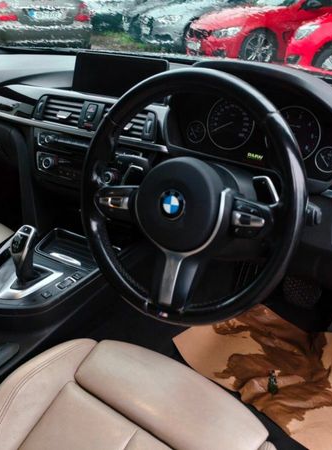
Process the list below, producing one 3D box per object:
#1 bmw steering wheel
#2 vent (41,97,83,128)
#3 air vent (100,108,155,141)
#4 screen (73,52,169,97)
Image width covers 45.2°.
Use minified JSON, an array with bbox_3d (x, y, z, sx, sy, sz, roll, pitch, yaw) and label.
[{"bbox_3d":[0.027,-0.039,0.606,0.372,0.372,0.085,8,4,32],"label":"bmw steering wheel"},{"bbox_3d":[-0.239,-0.266,0.931,0.120,0.062,0.030,15,16,24],"label":"vent"},{"bbox_3d":[-0.077,-0.223,0.858,0.125,0.062,0.030,15,16,24],"label":"air vent"},{"bbox_3d":[-0.108,-0.340,0.920,0.267,0.098,0.025,20,20,31],"label":"screen"}]

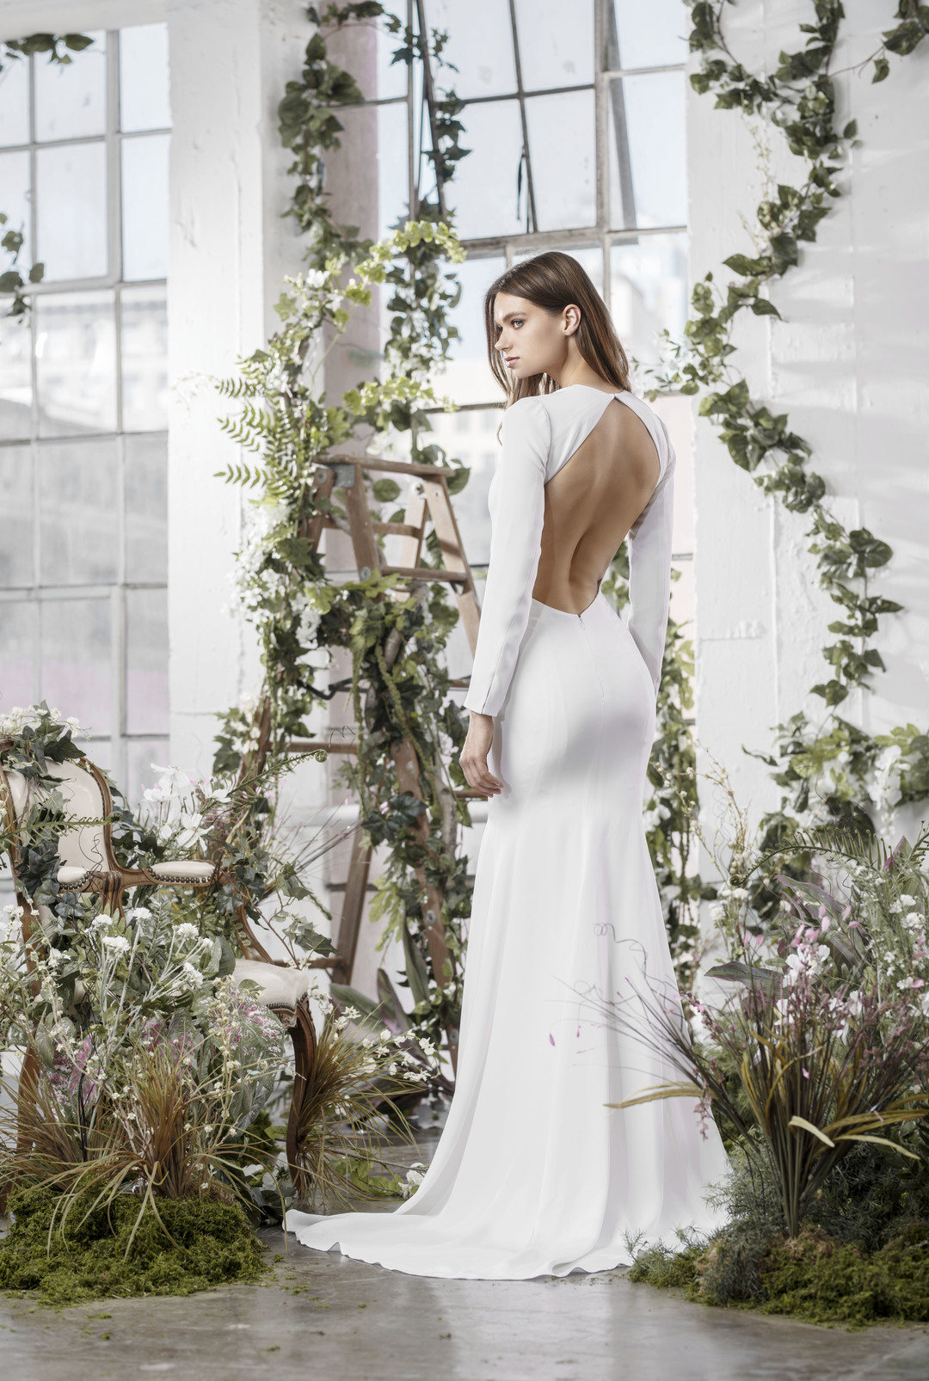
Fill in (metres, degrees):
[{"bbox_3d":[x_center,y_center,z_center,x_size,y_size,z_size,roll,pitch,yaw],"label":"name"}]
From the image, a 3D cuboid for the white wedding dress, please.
[{"bbox_3d":[0.085,0.215,6.020,0.800,1.580,0.880,0,-2,-12],"label":"white wedding dress"}]

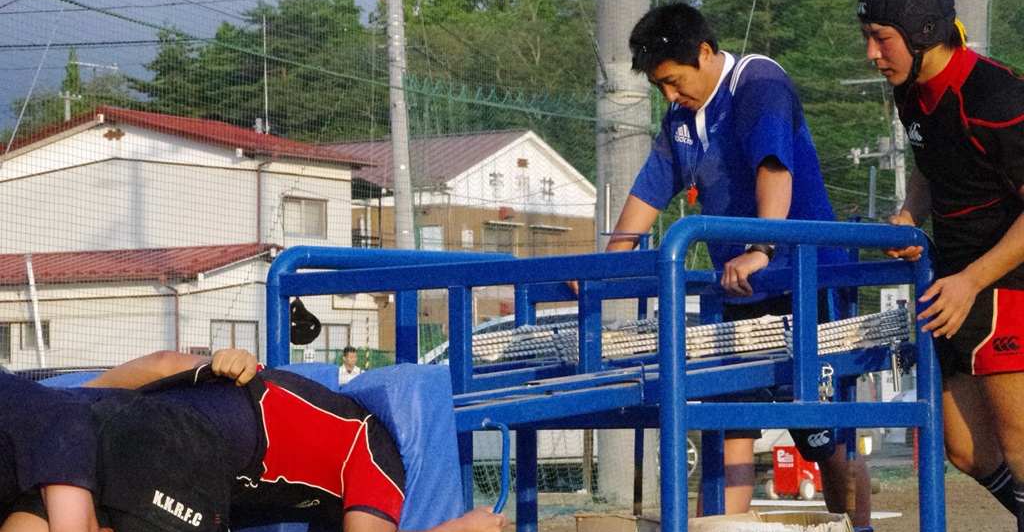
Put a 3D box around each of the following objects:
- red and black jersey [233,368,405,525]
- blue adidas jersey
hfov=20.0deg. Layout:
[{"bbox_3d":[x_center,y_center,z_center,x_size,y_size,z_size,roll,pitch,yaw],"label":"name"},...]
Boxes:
[{"bbox_3d":[-0.433,0.386,6.200,0.410,0.320,0.500,11,-6,-17],"label":"red and black jersey"},{"bbox_3d":[0.562,-0.214,7.100,0.370,0.620,0.520,-18,8,-36],"label":"blue adidas jersey"}]

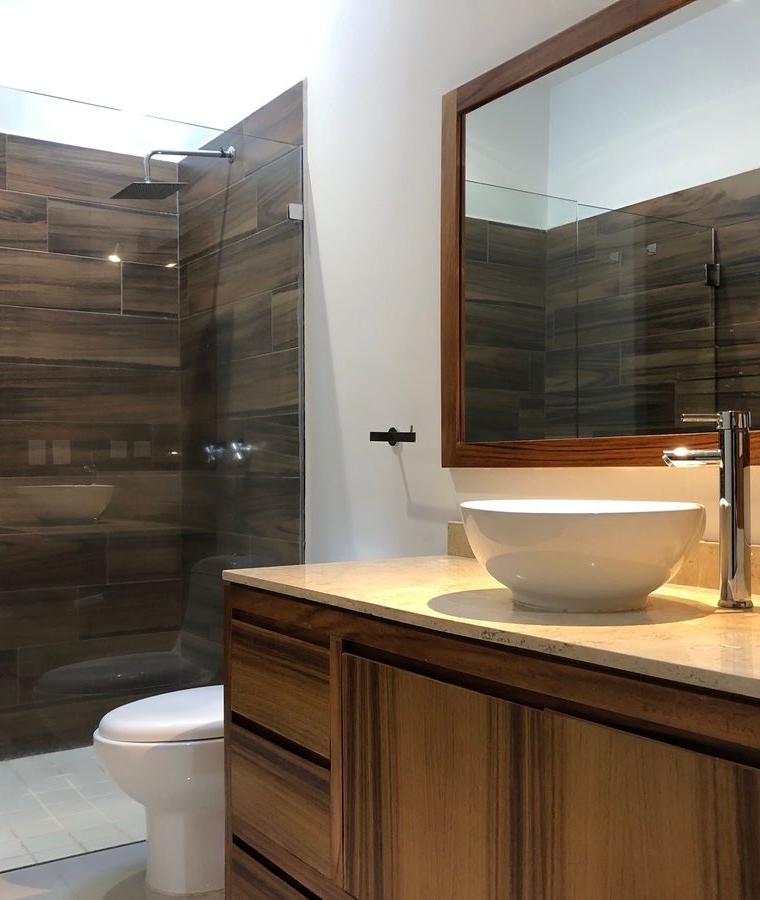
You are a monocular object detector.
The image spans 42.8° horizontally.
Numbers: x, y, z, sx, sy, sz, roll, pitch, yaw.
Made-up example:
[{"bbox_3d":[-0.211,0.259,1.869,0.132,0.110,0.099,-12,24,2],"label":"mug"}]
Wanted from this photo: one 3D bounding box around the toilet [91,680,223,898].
[{"bbox_3d":[-0.364,0.697,2.481,0.726,0.730,0.382,0,-1,-34],"label":"toilet"}]

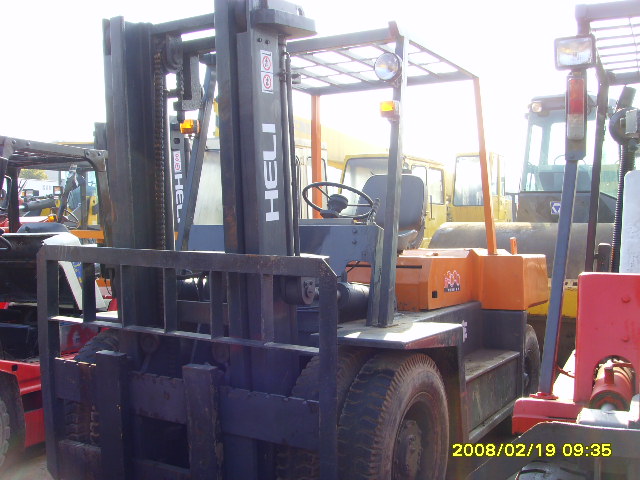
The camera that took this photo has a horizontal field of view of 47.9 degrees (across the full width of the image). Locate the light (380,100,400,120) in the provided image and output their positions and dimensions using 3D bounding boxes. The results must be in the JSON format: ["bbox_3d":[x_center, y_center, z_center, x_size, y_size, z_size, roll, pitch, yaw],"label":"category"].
[{"bbox_3d":[0.364,-0.677,3.740,0.080,0.088,0.080,1,1,30],"label":"light"}]

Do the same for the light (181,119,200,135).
[{"bbox_3d":[-0.803,-0.702,4.470,0.080,0.088,0.085,1,1,30],"label":"light"}]

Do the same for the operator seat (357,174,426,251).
[{"bbox_3d":[0.413,-0.174,4.920,0.490,0.540,0.540,1,1,30],"label":"operator seat"}]

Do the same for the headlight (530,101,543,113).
[{"bbox_3d":[2.582,-1.592,8.600,0.135,0.135,0.100,1,1,3],"label":"headlight"}]

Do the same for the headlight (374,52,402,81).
[{"bbox_3d":[0.357,-0.886,3.706,0.145,0.145,0.090,1,1,30],"label":"headlight"}]

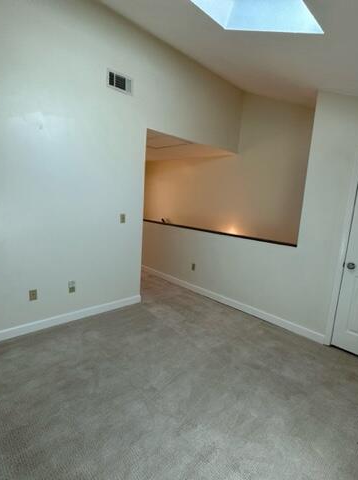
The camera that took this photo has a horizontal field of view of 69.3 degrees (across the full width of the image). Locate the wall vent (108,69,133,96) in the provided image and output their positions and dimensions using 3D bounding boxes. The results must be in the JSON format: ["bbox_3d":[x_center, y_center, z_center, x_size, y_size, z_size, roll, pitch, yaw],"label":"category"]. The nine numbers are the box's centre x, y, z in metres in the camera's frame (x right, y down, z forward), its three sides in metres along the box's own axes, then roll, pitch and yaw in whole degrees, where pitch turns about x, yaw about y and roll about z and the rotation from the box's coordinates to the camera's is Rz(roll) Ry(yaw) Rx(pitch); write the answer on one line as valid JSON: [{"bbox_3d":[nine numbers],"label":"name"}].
[{"bbox_3d":[-0.685,-1.817,3.004,0.325,0.185,0.022,-5,13,-44],"label":"wall vent"}]

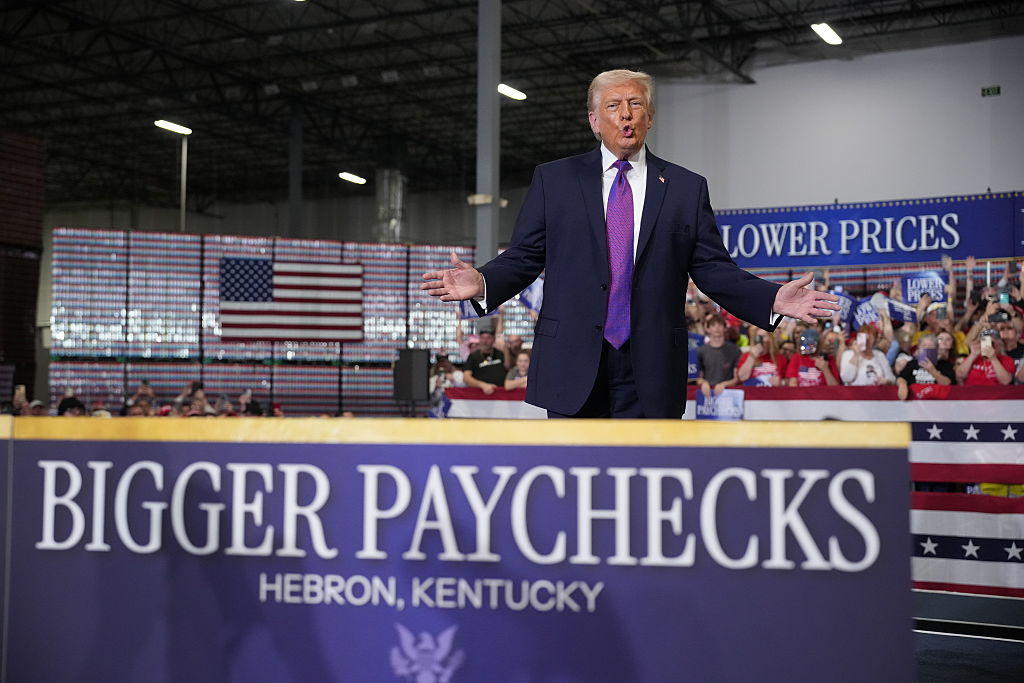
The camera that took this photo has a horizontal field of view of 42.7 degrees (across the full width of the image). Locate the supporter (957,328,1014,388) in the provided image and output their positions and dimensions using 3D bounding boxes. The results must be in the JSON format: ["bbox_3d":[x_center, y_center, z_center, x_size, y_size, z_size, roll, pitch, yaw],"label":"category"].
[{"bbox_3d":[4.213,0.708,11.613,0.520,1.640,0.450,-1,-3,20],"label":"supporter"}]

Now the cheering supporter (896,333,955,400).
[{"bbox_3d":[3.711,0.733,11.713,0.530,1.620,0.480,-1,-3,19],"label":"cheering supporter"}]

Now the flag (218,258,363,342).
[{"bbox_3d":[-4.655,-0.862,27.500,3.000,1.780,0.040,1,-3,-20],"label":"flag"}]

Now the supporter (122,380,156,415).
[{"bbox_3d":[-5.127,1.517,17.956,0.480,1.950,0.450,1,-3,-19],"label":"supporter"}]

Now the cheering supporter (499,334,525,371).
[{"bbox_3d":[0.010,0.760,14.762,0.500,1.680,0.360,-1,-3,25],"label":"cheering supporter"}]

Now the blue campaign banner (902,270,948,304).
[{"bbox_3d":[4.045,-0.528,12.800,0.460,0.315,0.020,-1,-3,19],"label":"blue campaign banner"}]

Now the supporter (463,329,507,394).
[{"bbox_3d":[-0.293,0.642,14.060,0.540,1.760,0.420,0,-3,13],"label":"supporter"}]

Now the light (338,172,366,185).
[{"bbox_3d":[-5.120,-5.232,42.000,0.350,0.120,1.250,-1,-3,28],"label":"light"}]

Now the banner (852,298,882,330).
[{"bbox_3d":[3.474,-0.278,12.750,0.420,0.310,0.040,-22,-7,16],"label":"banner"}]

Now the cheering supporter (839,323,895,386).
[{"bbox_3d":[3.299,0.666,12.163,0.560,1.650,0.430,0,-3,18],"label":"cheering supporter"}]

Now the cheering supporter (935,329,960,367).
[{"bbox_3d":[4.054,0.702,12.164,0.460,1.610,0.330,0,-3,13],"label":"cheering supporter"}]

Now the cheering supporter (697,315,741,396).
[{"bbox_3d":[2.013,0.610,12.760,0.500,1.770,0.400,0,-3,16],"label":"cheering supporter"}]

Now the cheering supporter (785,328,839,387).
[{"bbox_3d":[2.790,0.703,12.163,0.510,1.640,0.450,-1,-3,20],"label":"cheering supporter"}]

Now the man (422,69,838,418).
[{"bbox_3d":[0.341,0.165,3.757,1.180,1.900,0.500,0,-3,6],"label":"man"}]

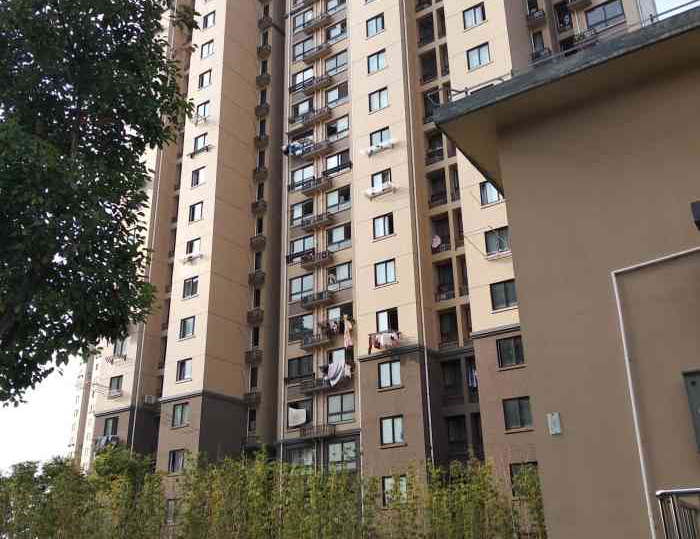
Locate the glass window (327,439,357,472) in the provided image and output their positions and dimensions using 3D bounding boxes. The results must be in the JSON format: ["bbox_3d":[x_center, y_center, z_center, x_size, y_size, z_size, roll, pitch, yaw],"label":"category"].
[{"bbox_3d":[-0.459,11.385,42.631,2.000,1.758,0.117,-15,-26,31],"label":"glass window"}]

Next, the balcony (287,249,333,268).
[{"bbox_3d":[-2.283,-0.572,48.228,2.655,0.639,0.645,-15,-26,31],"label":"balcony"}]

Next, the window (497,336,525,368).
[{"bbox_3d":[7.693,3.960,33.403,1.299,1.369,0.145,-15,-26,30],"label":"window"}]

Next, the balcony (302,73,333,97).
[{"bbox_3d":[-2.492,-14.383,54.216,2.340,0.712,0.610,-15,-26,31],"label":"balcony"}]

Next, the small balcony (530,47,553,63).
[{"bbox_3d":[11.824,-12.924,42.917,1.119,0.682,0.580,-15,-26,31],"label":"small balcony"}]

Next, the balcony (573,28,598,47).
[{"bbox_3d":[14.180,-13.846,42.011,1.239,0.708,0.679,-15,-26,30],"label":"balcony"}]

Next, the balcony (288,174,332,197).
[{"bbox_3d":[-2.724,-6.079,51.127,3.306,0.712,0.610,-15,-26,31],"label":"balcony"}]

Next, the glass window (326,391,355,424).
[{"bbox_3d":[-0.507,8.554,43.248,1.987,1.688,0.145,-15,-26,30],"label":"glass window"}]

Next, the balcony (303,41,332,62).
[{"bbox_3d":[-2.465,-16.847,54.702,2.183,0.678,0.649,-15,-26,30],"label":"balcony"}]

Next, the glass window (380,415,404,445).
[{"bbox_3d":[2.226,8.395,36.498,1.341,1.371,0.153,-15,-26,31],"label":"glass window"}]

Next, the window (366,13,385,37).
[{"bbox_3d":[1.705,-16.076,46.207,1.302,1.334,0.117,-15,-26,31],"label":"window"}]

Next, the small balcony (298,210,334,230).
[{"bbox_3d":[-2.270,-3.458,49.763,2.340,0.712,0.610,-15,-26,31],"label":"small balcony"}]

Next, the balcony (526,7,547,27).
[{"bbox_3d":[11.628,-15.491,43.522,1.044,0.580,0.638,-15,-26,30],"label":"balcony"}]

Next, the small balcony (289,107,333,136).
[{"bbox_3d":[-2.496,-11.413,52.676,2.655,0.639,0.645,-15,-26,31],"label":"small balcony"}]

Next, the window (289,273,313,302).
[{"bbox_3d":[-3.392,1.243,48.776,1.966,1.656,0.117,-15,-26,31],"label":"window"}]

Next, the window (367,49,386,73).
[{"bbox_3d":[1.768,-13.212,44.684,1.283,1.293,0.120,-14,-26,30],"label":"window"}]

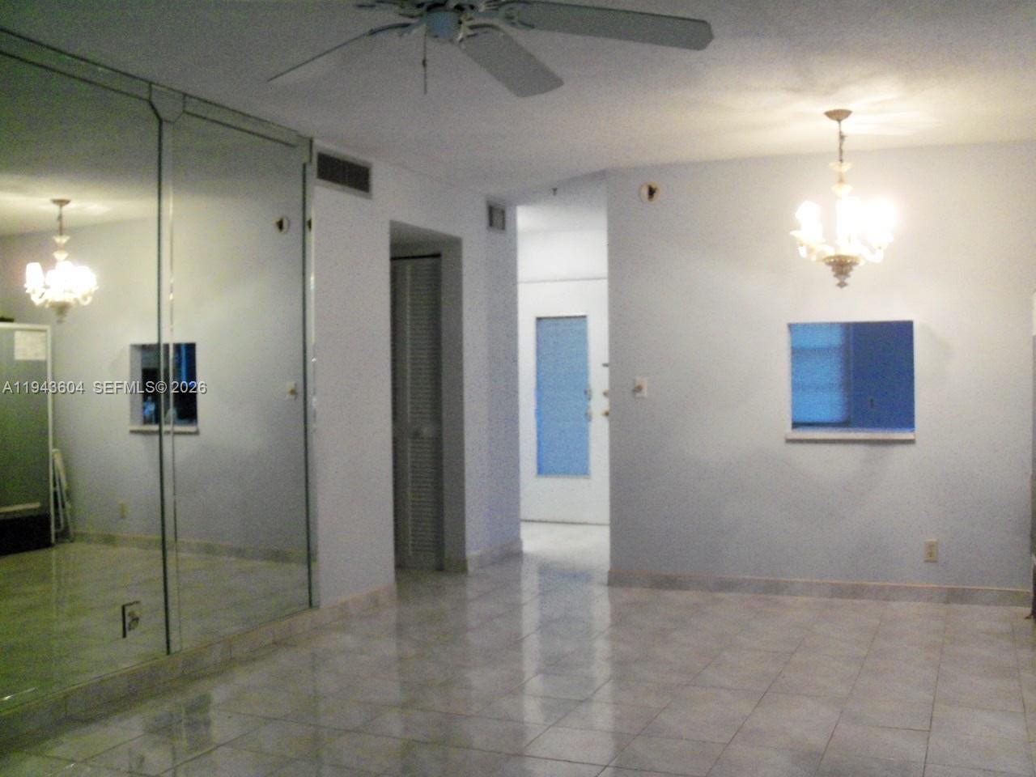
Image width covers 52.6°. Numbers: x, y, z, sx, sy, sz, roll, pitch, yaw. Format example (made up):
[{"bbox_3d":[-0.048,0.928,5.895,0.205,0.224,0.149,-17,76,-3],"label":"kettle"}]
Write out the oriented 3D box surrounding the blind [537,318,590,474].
[{"bbox_3d":[0.383,0.063,9.000,0.475,1.390,0.030,-1,-1,24],"label":"blind"}]

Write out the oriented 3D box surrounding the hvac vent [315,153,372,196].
[{"bbox_3d":[-0.890,-1.100,5.370,0.025,0.180,0.520,-1,-1,24],"label":"hvac vent"}]

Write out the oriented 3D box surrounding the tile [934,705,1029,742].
[{"bbox_3d":[1.504,1.086,3.415,0.306,0.010,0.306,-1,0,24],"label":"tile"}]

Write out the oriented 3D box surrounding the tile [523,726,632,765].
[{"bbox_3d":[0.189,1.131,3.321,0.306,0.010,0.306,-1,0,24],"label":"tile"}]

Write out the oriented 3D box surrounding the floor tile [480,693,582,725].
[{"bbox_3d":[0.025,1.136,3.724,0.306,0.010,0.306,-1,0,24],"label":"floor tile"}]

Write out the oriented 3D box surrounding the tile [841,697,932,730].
[{"bbox_3d":[1.251,1.111,3.546,0.305,0.010,0.305,-1,-1,24],"label":"tile"}]

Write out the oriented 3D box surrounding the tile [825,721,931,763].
[{"bbox_3d":[1.112,1.097,3.249,0.306,0.010,0.306,-1,0,24],"label":"tile"}]

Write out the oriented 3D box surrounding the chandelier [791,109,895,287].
[{"bbox_3d":[1.433,-0.841,4.629,0.460,0.790,0.460,-1,0,24],"label":"chandelier"}]

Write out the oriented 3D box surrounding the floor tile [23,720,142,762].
[{"bbox_3d":[-1.395,1.133,3.350,0.305,0.010,0.305,-1,-1,24],"label":"floor tile"}]

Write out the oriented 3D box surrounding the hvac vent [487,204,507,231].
[{"bbox_3d":[-0.141,-1.144,7.016,0.020,0.175,0.290,-1,0,24],"label":"hvac vent"}]

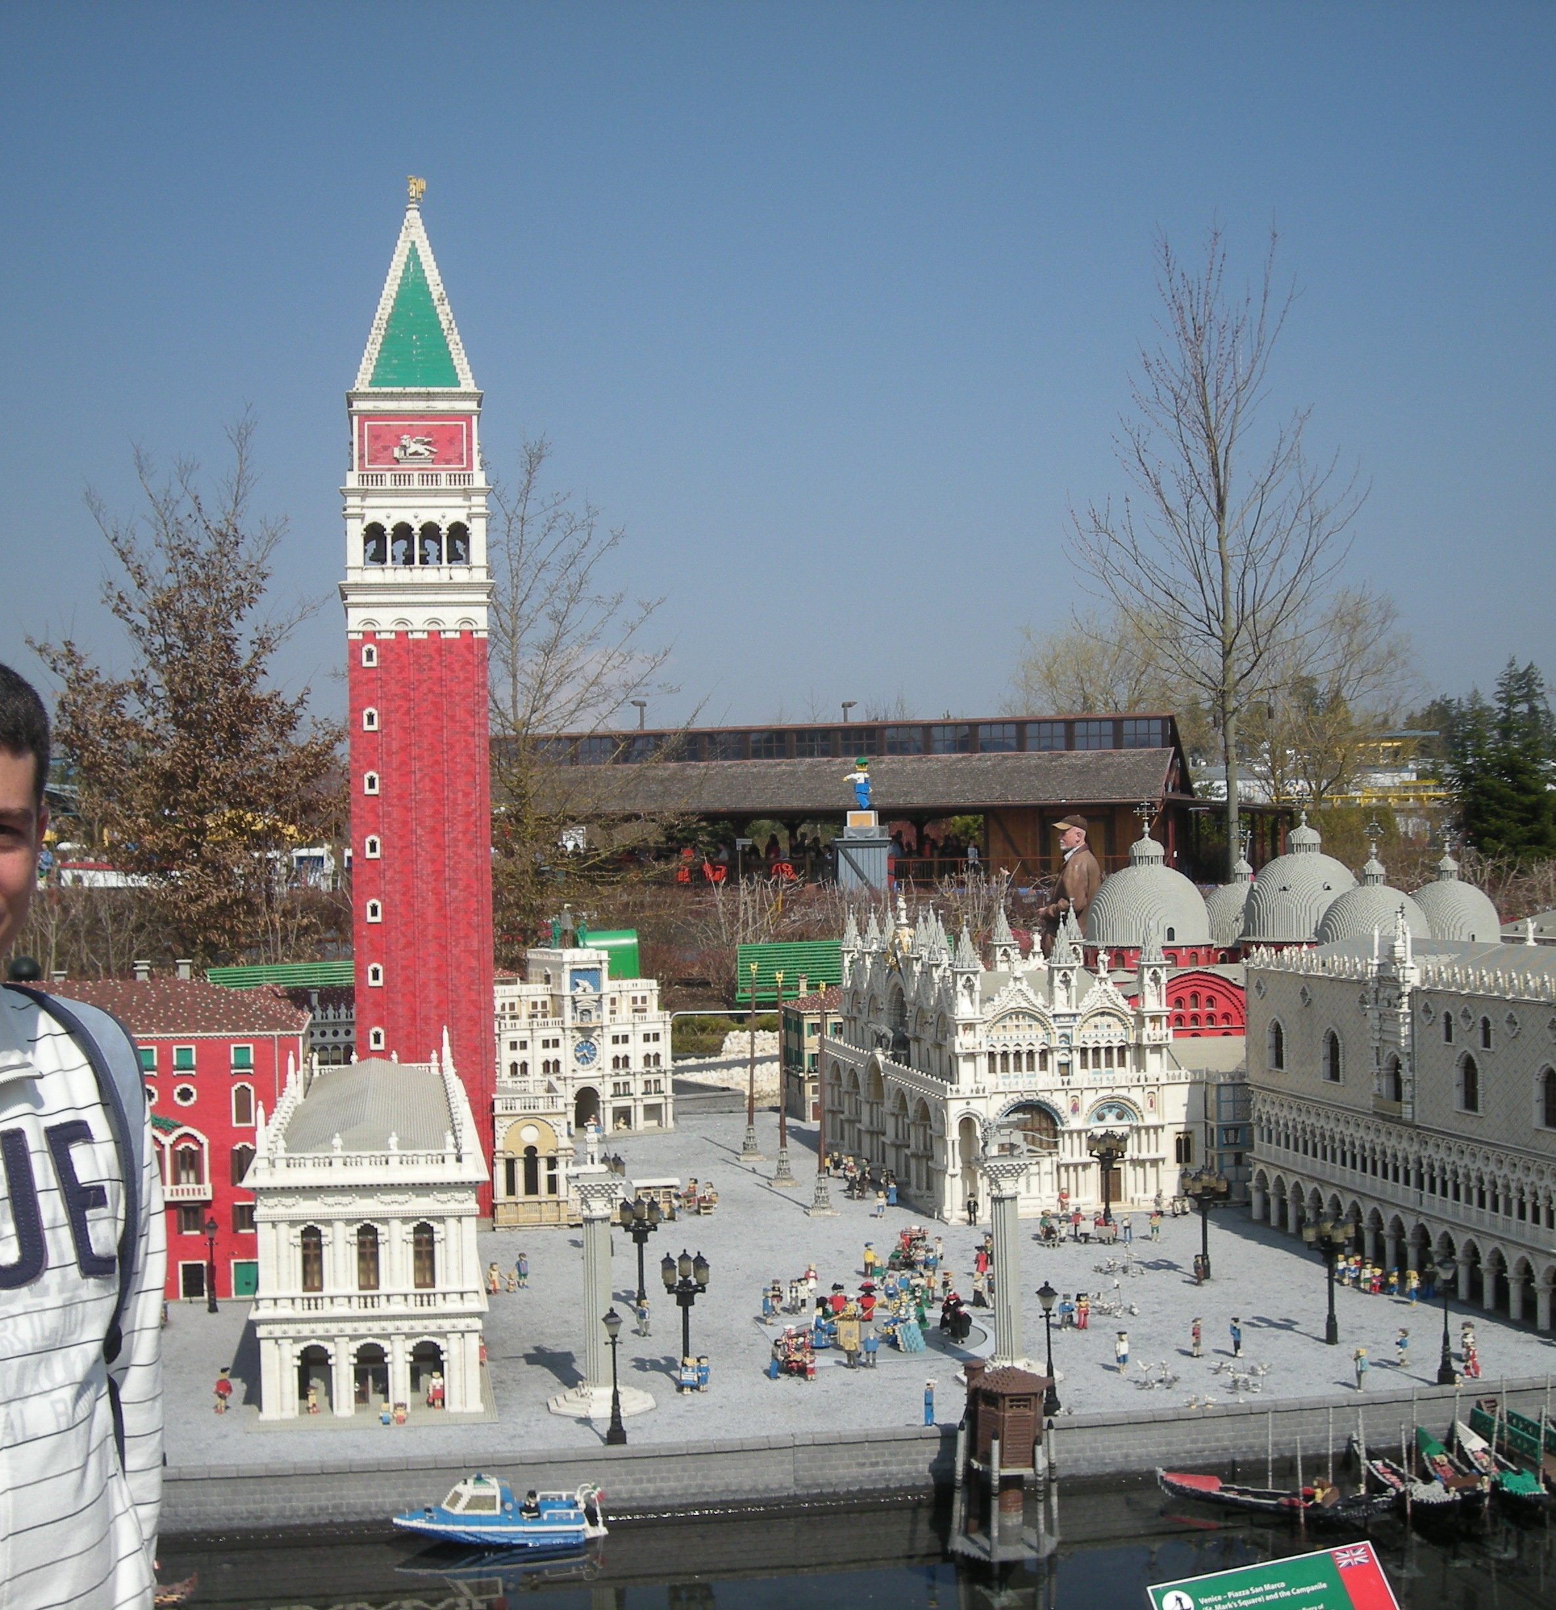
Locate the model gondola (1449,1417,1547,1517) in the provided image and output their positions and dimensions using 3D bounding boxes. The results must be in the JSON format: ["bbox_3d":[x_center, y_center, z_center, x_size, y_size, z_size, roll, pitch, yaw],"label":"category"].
[{"bbox_3d":[1.676,1.535,5.053,0.090,0.115,0.475,-1,-1,-8],"label":"model gondola"}]

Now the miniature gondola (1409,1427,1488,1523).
[{"bbox_3d":[1.476,1.465,4.770,0.085,0.100,0.460,-1,-1,2],"label":"miniature gondola"}]

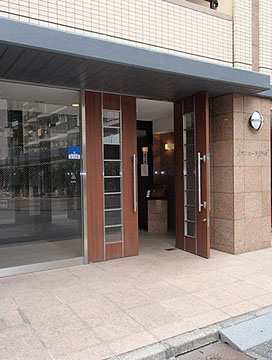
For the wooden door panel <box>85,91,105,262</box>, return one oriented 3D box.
[{"bbox_3d":[-0.575,-0.032,4.806,0.243,2.336,0.045,-1,1,-31],"label":"wooden door panel"}]

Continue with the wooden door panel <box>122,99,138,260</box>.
[{"bbox_3d":[-0.092,-0.042,5.101,0.254,2.330,0.045,-1,1,-31],"label":"wooden door panel"}]

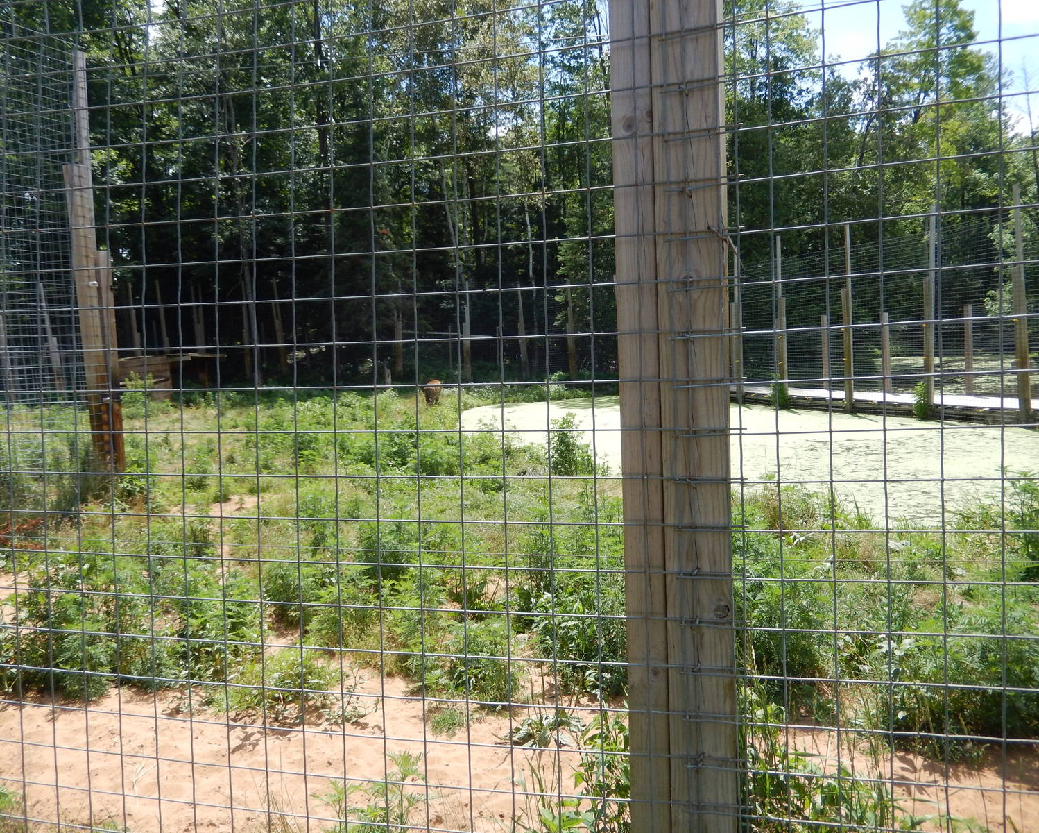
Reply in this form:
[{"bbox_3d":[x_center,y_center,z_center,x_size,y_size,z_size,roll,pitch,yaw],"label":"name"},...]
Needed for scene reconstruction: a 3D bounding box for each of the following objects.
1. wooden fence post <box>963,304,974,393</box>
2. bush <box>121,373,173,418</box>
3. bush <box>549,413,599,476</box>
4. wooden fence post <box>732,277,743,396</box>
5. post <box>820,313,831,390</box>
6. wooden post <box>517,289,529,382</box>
[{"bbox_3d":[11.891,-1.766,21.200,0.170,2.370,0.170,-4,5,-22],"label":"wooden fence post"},{"bbox_3d":[-9.107,-0.519,19.600,1.250,1.100,1.100,-2,5,0],"label":"bush"},{"bbox_3d":[0.804,0.415,11.800,0.740,0.920,0.700,-2,5,0],"label":"bush"},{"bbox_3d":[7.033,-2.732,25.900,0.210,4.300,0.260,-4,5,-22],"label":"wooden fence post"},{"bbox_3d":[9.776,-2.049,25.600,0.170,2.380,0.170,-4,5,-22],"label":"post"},{"bbox_3d":[0.161,-3.894,37.300,0.260,4.400,0.220,-4,5,0],"label":"wooden post"}]

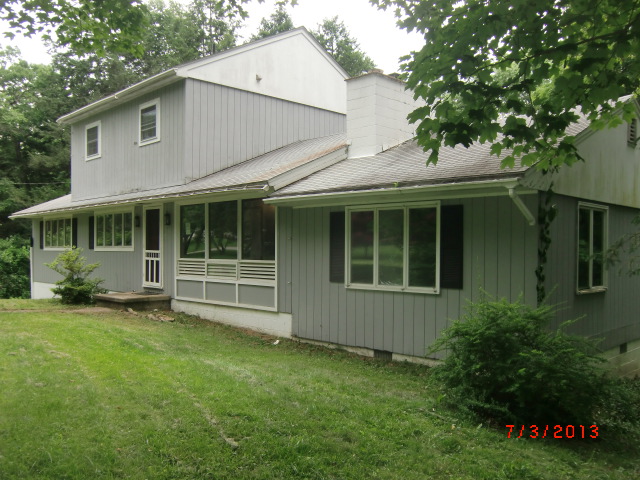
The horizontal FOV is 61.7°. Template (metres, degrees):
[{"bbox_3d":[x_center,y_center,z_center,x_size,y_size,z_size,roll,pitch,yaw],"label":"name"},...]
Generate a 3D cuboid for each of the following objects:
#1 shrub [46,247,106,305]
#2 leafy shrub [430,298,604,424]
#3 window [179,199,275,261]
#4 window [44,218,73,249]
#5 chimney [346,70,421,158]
[{"bbox_3d":[-6.931,0.978,15.200,1.700,1.587,1.550,0,-1,-25],"label":"shrub"},{"bbox_3d":[2.228,1.298,6.050,1.880,1.275,1.650,0,-1,20],"label":"leafy shrub"},{"bbox_3d":[-2.178,-0.222,11.846,3.642,1.327,0.140,-1,-1,44],"label":"window"},{"bbox_3d":[-9.138,-0.236,18.646,2.572,1.112,0.140,-1,-1,44],"label":"window"},{"bbox_3d":[1.412,-2.564,11.651,0.769,1.712,1.615,-1,-1,44],"label":"chimney"}]

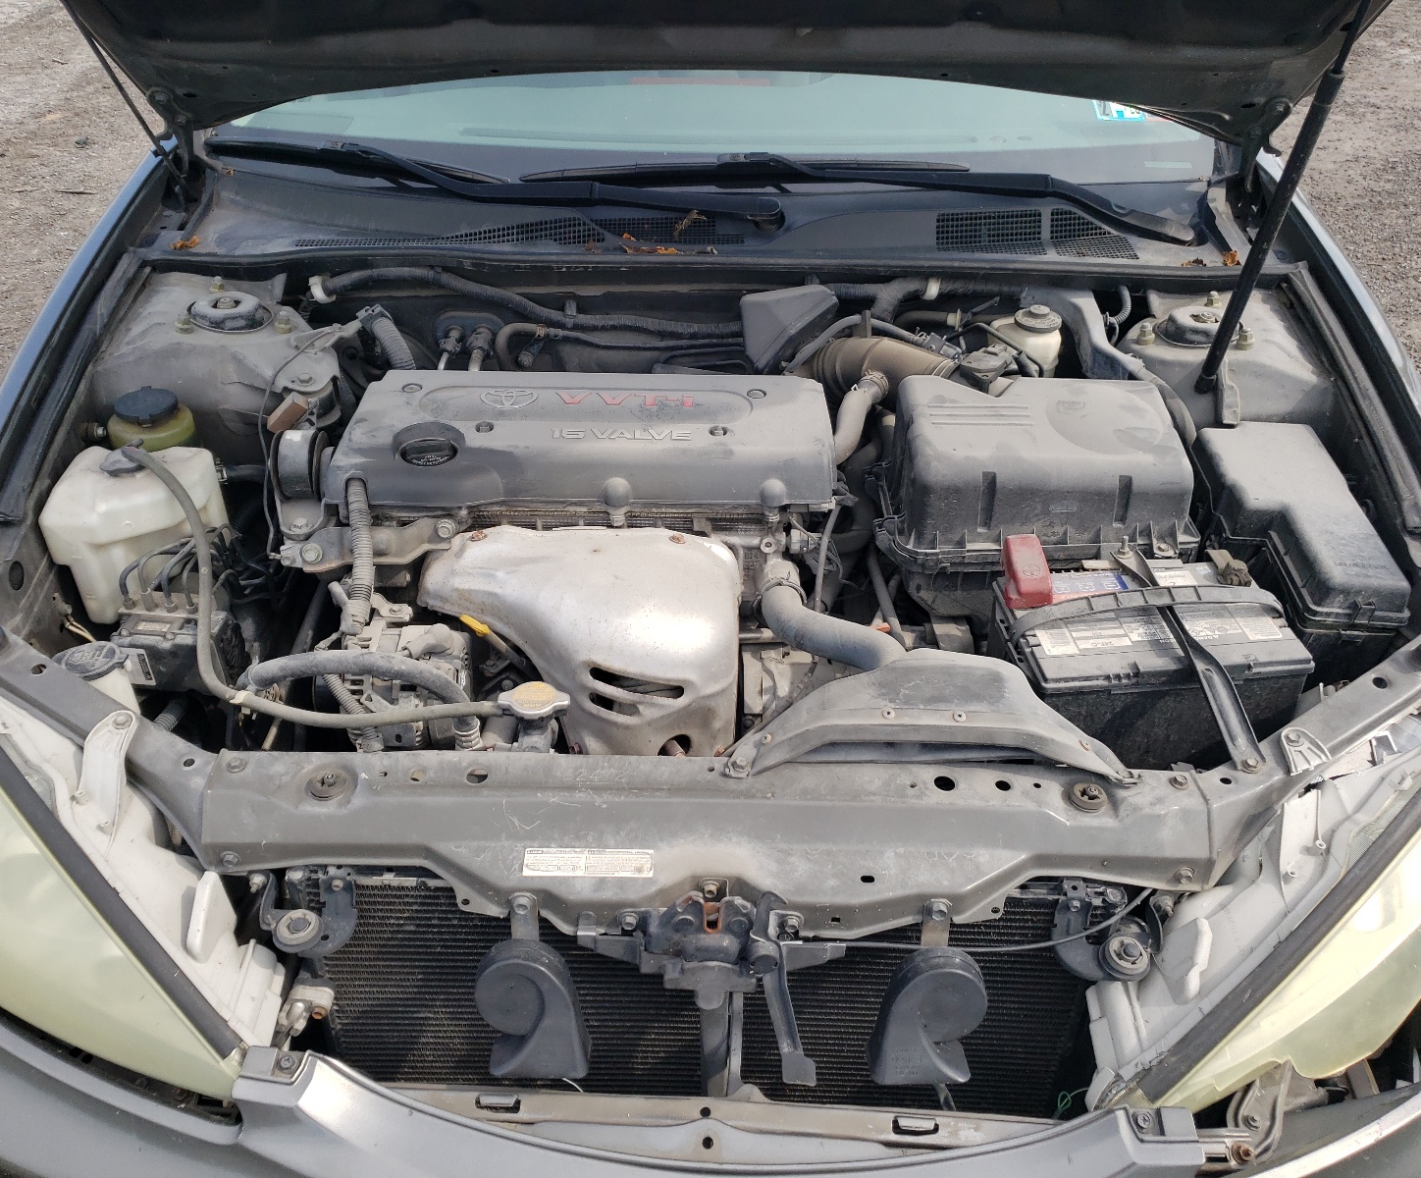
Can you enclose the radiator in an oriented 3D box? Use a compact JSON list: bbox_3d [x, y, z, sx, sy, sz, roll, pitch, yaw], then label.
[{"bbox_3d":[-0.008,0.389,1.149,0.715,0.380,0.050,0,34,0],"label":"radiator"}]

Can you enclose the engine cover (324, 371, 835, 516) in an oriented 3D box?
[{"bbox_3d":[-0.129,-0.166,1.276,0.505,0.080,0.215,0,33,0],"label":"engine cover"}]

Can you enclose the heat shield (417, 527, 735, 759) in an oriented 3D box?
[{"bbox_3d":[-0.124,0.059,1.197,0.305,0.210,0.150,0,33,0],"label":"heat shield"}]

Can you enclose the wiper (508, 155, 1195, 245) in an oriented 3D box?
[{"bbox_3d":[0.184,-0.496,1.510,0.840,0.080,0.100,3,34,3],"label":"wiper"}]

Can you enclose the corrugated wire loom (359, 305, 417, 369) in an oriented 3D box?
[{"bbox_3d":[-0.381,-0.294,1.396,0.058,0.075,0.055,0,33,0],"label":"corrugated wire loom"}]

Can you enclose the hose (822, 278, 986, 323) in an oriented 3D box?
[{"bbox_3d":[0.251,-0.373,1.521,0.205,0.060,0.050,0,33,0],"label":"hose"}]

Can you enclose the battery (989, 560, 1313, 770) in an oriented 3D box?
[{"bbox_3d":[0.439,0.117,1.238,0.262,0.225,0.172,-3,34,-2],"label":"battery"}]

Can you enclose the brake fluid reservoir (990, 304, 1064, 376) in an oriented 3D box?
[{"bbox_3d":[0.392,-0.301,1.460,0.075,0.100,0.095,0,33,0],"label":"brake fluid reservoir"}]

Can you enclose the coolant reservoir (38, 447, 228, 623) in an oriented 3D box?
[{"bbox_3d":[-0.594,-0.065,1.232,0.168,0.155,0.130,0,34,0],"label":"coolant reservoir"}]

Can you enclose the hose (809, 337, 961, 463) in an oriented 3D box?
[{"bbox_3d":[0.190,-0.219,1.311,0.175,0.115,0.120,0,34,0],"label":"hose"}]

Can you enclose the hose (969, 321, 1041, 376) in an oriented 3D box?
[{"bbox_3d":[0.350,-0.279,1.403,0.084,0.048,0.055,0,33,0],"label":"hose"}]

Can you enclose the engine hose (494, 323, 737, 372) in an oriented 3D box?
[{"bbox_3d":[-0.115,-0.295,1.454,0.300,0.065,0.060,0,34,0],"label":"engine hose"}]

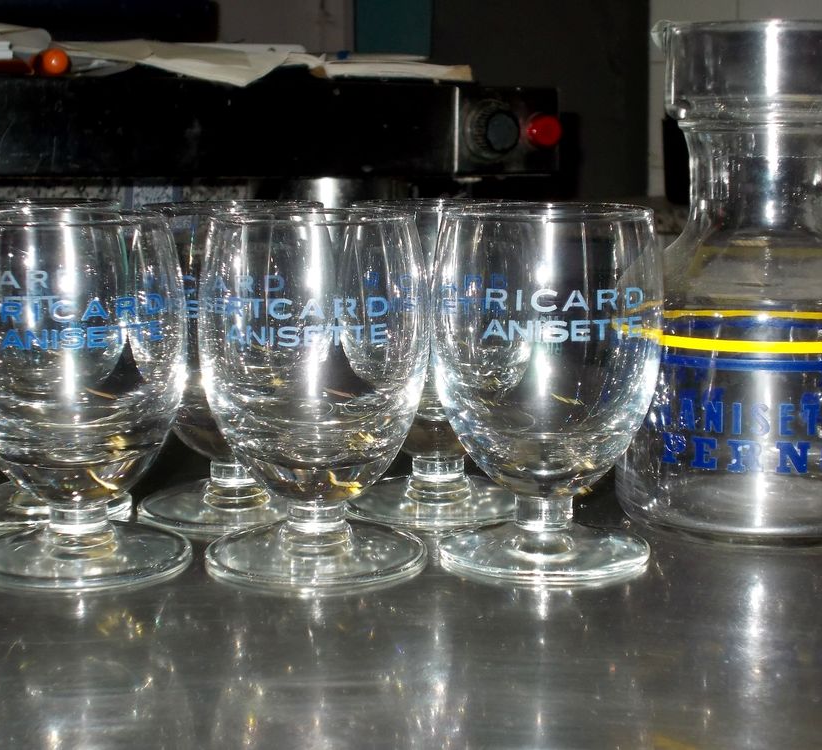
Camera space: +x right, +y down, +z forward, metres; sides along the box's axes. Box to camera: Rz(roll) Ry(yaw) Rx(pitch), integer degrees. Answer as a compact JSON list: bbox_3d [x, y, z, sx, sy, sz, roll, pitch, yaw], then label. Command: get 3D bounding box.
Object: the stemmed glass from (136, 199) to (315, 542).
[{"bbox_3d":[-0.063,-0.006,0.604,0.074,0.111,0.074,0,9,4],"label":"stemmed glass"}]

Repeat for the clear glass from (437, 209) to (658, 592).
[{"bbox_3d":[0.044,0.004,0.543,0.074,0.111,0.074,-1,9,-5],"label":"clear glass"}]

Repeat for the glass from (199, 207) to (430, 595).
[{"bbox_3d":[-0.031,0.004,0.540,0.074,0.111,0.074,0,9,1],"label":"glass"}]

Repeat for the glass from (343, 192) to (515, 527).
[{"bbox_3d":[0.011,-0.007,0.608,0.074,0.111,0.074,0,9,1],"label":"glass"}]

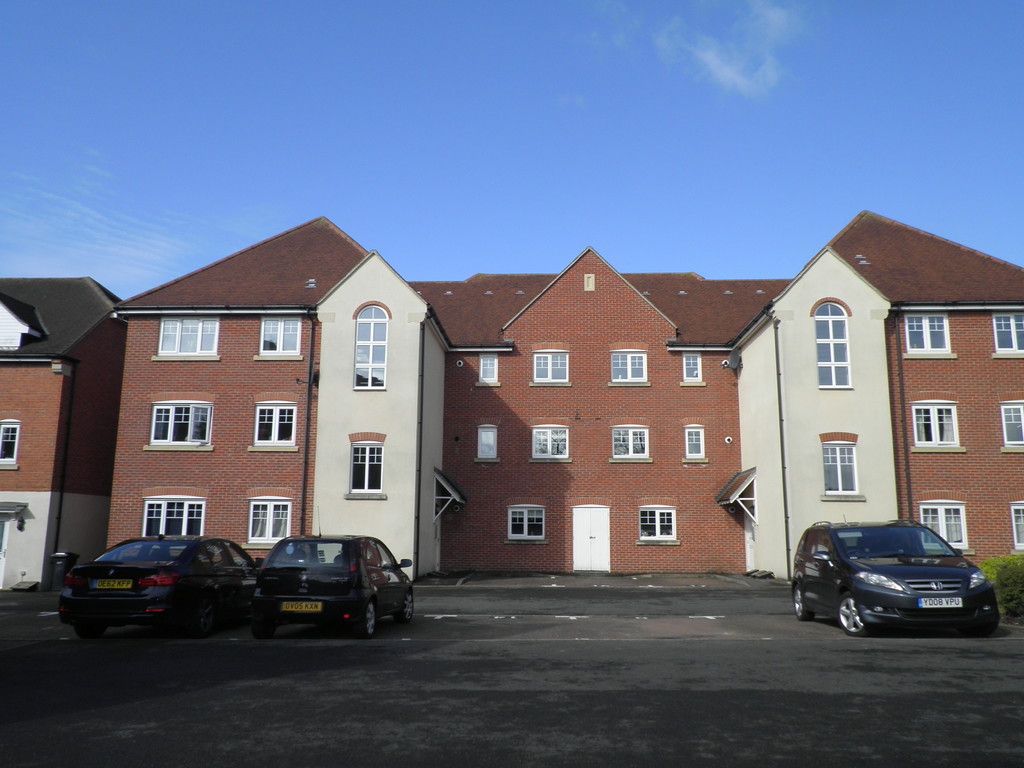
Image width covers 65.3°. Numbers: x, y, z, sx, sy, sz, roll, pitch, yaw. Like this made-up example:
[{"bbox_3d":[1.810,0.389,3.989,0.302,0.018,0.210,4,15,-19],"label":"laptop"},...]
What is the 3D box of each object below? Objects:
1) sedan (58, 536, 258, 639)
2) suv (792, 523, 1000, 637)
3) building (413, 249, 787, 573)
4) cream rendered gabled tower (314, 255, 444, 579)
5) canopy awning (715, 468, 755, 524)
[{"bbox_3d":[-5.185,3.138,12.631,1.850,1.440,4.624,0,-11,1],"label":"sedan"},{"bbox_3d":[5.790,3.028,12.614,1.840,1.620,4.285,0,-12,4],"label":"suv"},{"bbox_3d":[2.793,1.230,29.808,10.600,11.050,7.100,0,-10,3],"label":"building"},{"bbox_3d":[-3.857,1.087,24.184,3.080,9.190,4.600,0,-10,3],"label":"cream rendered gabled tower"},{"bbox_3d":[6.964,3.530,24.909,0.870,1.750,2.050,0,-10,3],"label":"canopy awning"}]

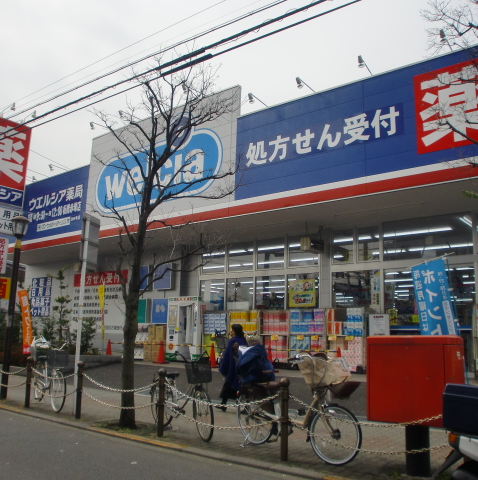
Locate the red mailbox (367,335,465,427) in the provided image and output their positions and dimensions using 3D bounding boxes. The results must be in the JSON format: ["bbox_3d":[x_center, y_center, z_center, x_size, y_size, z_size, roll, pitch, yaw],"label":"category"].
[{"bbox_3d":[1.833,1.423,5.355,0.790,0.860,0.620,-8,-14,39],"label":"red mailbox"}]

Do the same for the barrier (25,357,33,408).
[{"bbox_3d":[-3.686,2.499,9.126,0.110,0.874,0.110,-7,-14,39],"label":"barrier"}]

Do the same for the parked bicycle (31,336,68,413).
[{"bbox_3d":[-3.406,2.401,9.251,0.500,1.170,1.740,8,-13,-34],"label":"parked bicycle"}]

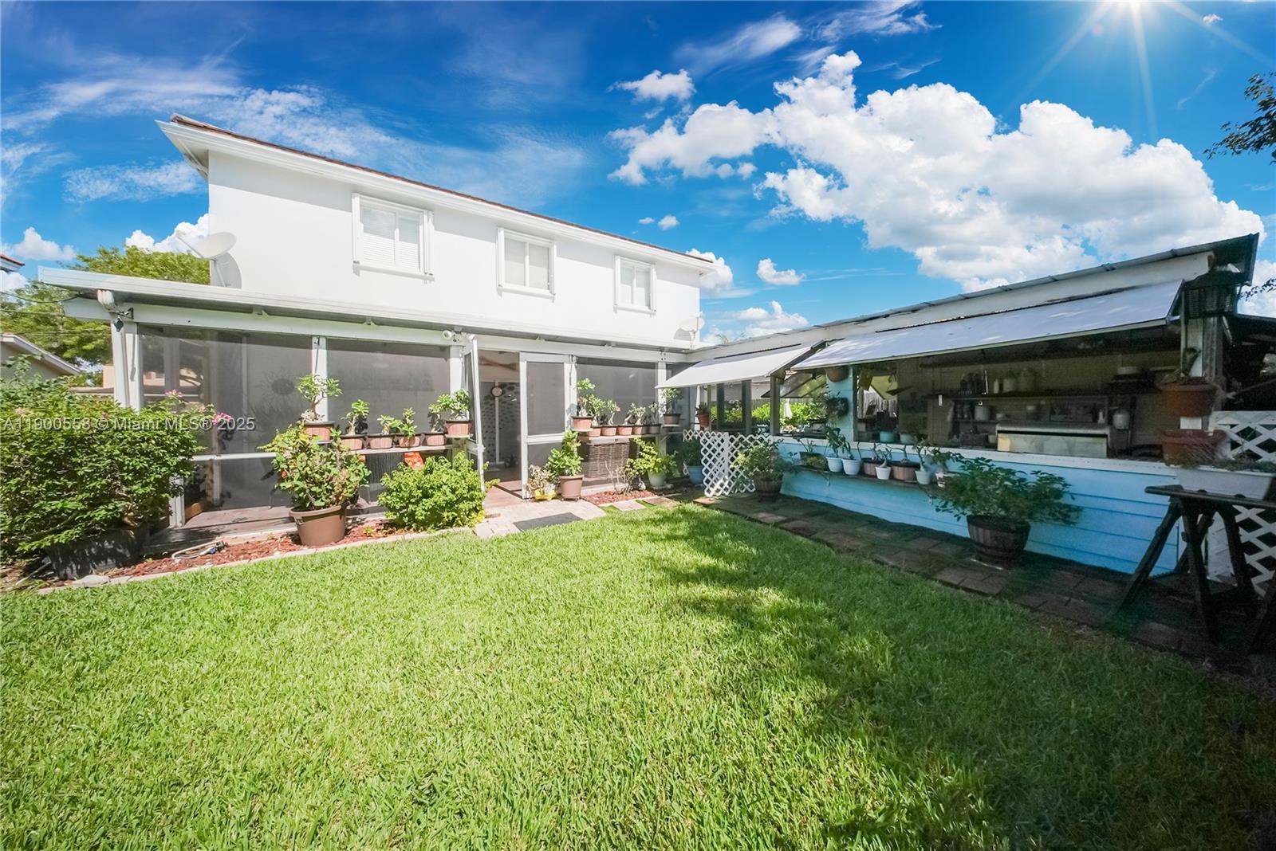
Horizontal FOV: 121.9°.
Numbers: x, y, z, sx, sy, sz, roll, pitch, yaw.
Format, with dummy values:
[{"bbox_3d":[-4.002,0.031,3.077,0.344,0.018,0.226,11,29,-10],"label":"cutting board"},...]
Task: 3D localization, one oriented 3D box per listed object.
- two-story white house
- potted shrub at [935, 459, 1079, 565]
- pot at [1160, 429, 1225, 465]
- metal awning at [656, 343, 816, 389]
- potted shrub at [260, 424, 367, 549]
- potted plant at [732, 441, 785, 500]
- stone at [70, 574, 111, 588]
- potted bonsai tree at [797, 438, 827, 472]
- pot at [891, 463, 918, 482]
[{"bbox_3d":[-2.890,-2.120,8.691,10.100,6.200,8.500,-1,2,-29],"label":"two-story white house"},{"bbox_3d":[3.227,0.735,3.152,0.780,0.900,0.900,-1,2,-32],"label":"potted shrub"},{"bbox_3d":[4.028,0.150,2.581,0.230,0.235,0.250,-1,2,-32],"label":"pot"},{"bbox_3d":[1.464,-0.933,5.787,1.040,0.550,2.400,-1,2,-32],"label":"metal awning"},{"bbox_3d":[-3.249,0.584,3.580,0.760,1.170,0.680,-1,2,-29],"label":"potted shrub"},{"bbox_3d":[1.922,0.665,5.461,0.600,0.870,0.680,-1,2,-32],"label":"potted plant"},{"bbox_3d":[-4.134,1.173,2.681,0.220,0.055,0.150,-1,2,-29],"label":"stone"},{"bbox_3d":[2.461,0.397,4.995,0.250,0.440,0.330,-1,2,-32],"label":"potted bonsai tree"},{"bbox_3d":[3.062,0.539,4.074,0.200,0.200,0.220,-1,2,-32],"label":"pot"}]

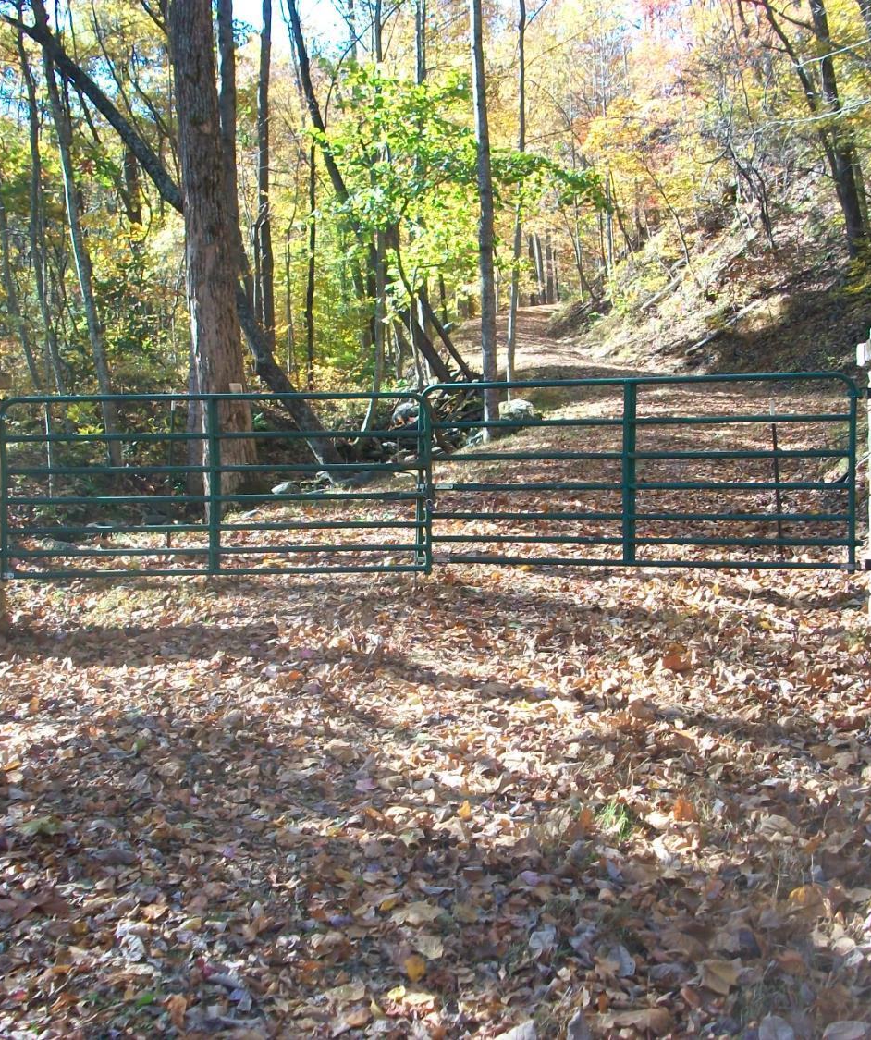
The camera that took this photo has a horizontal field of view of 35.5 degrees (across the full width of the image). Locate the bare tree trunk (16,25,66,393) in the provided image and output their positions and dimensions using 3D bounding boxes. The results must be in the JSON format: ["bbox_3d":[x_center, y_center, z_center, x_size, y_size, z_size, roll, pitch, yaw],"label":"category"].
[{"bbox_3d":[-5.911,-4.579,20.560,0.360,5.768,0.330,-7,1,-17],"label":"bare tree trunk"}]

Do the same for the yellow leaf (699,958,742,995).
[{"bbox_3d":[0.764,1.224,3.650,0.110,0.045,0.115,0,2,14],"label":"yellow leaf"}]

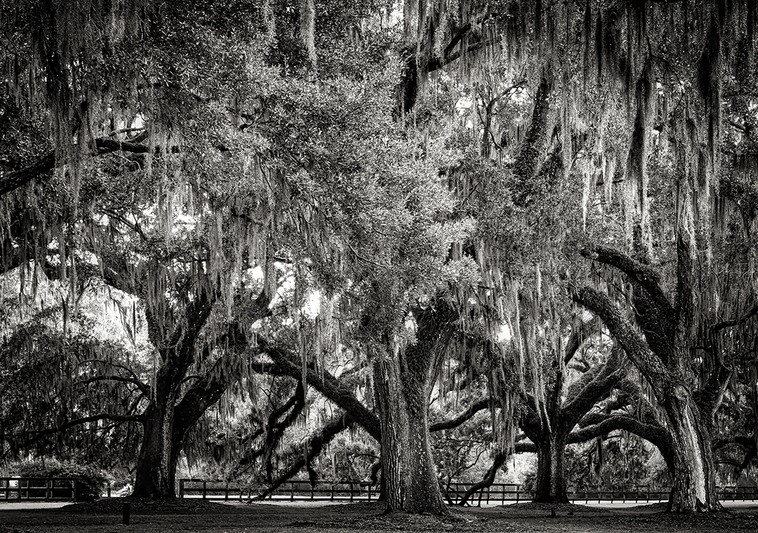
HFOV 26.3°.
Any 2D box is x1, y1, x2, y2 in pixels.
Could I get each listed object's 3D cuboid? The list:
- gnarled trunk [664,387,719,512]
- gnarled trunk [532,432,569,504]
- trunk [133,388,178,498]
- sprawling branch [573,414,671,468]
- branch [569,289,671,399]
[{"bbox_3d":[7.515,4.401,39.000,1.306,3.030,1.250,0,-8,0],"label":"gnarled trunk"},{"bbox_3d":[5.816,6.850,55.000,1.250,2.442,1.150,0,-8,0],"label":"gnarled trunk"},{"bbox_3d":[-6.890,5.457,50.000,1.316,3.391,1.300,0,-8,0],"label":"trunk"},{"bbox_3d":[8.108,5.794,54.000,3.396,1.865,1.300,0,-8,0],"label":"sprawling branch"},{"bbox_3d":[5.659,1.757,38.000,2.296,2.577,1.300,0,-8,0],"label":"branch"}]

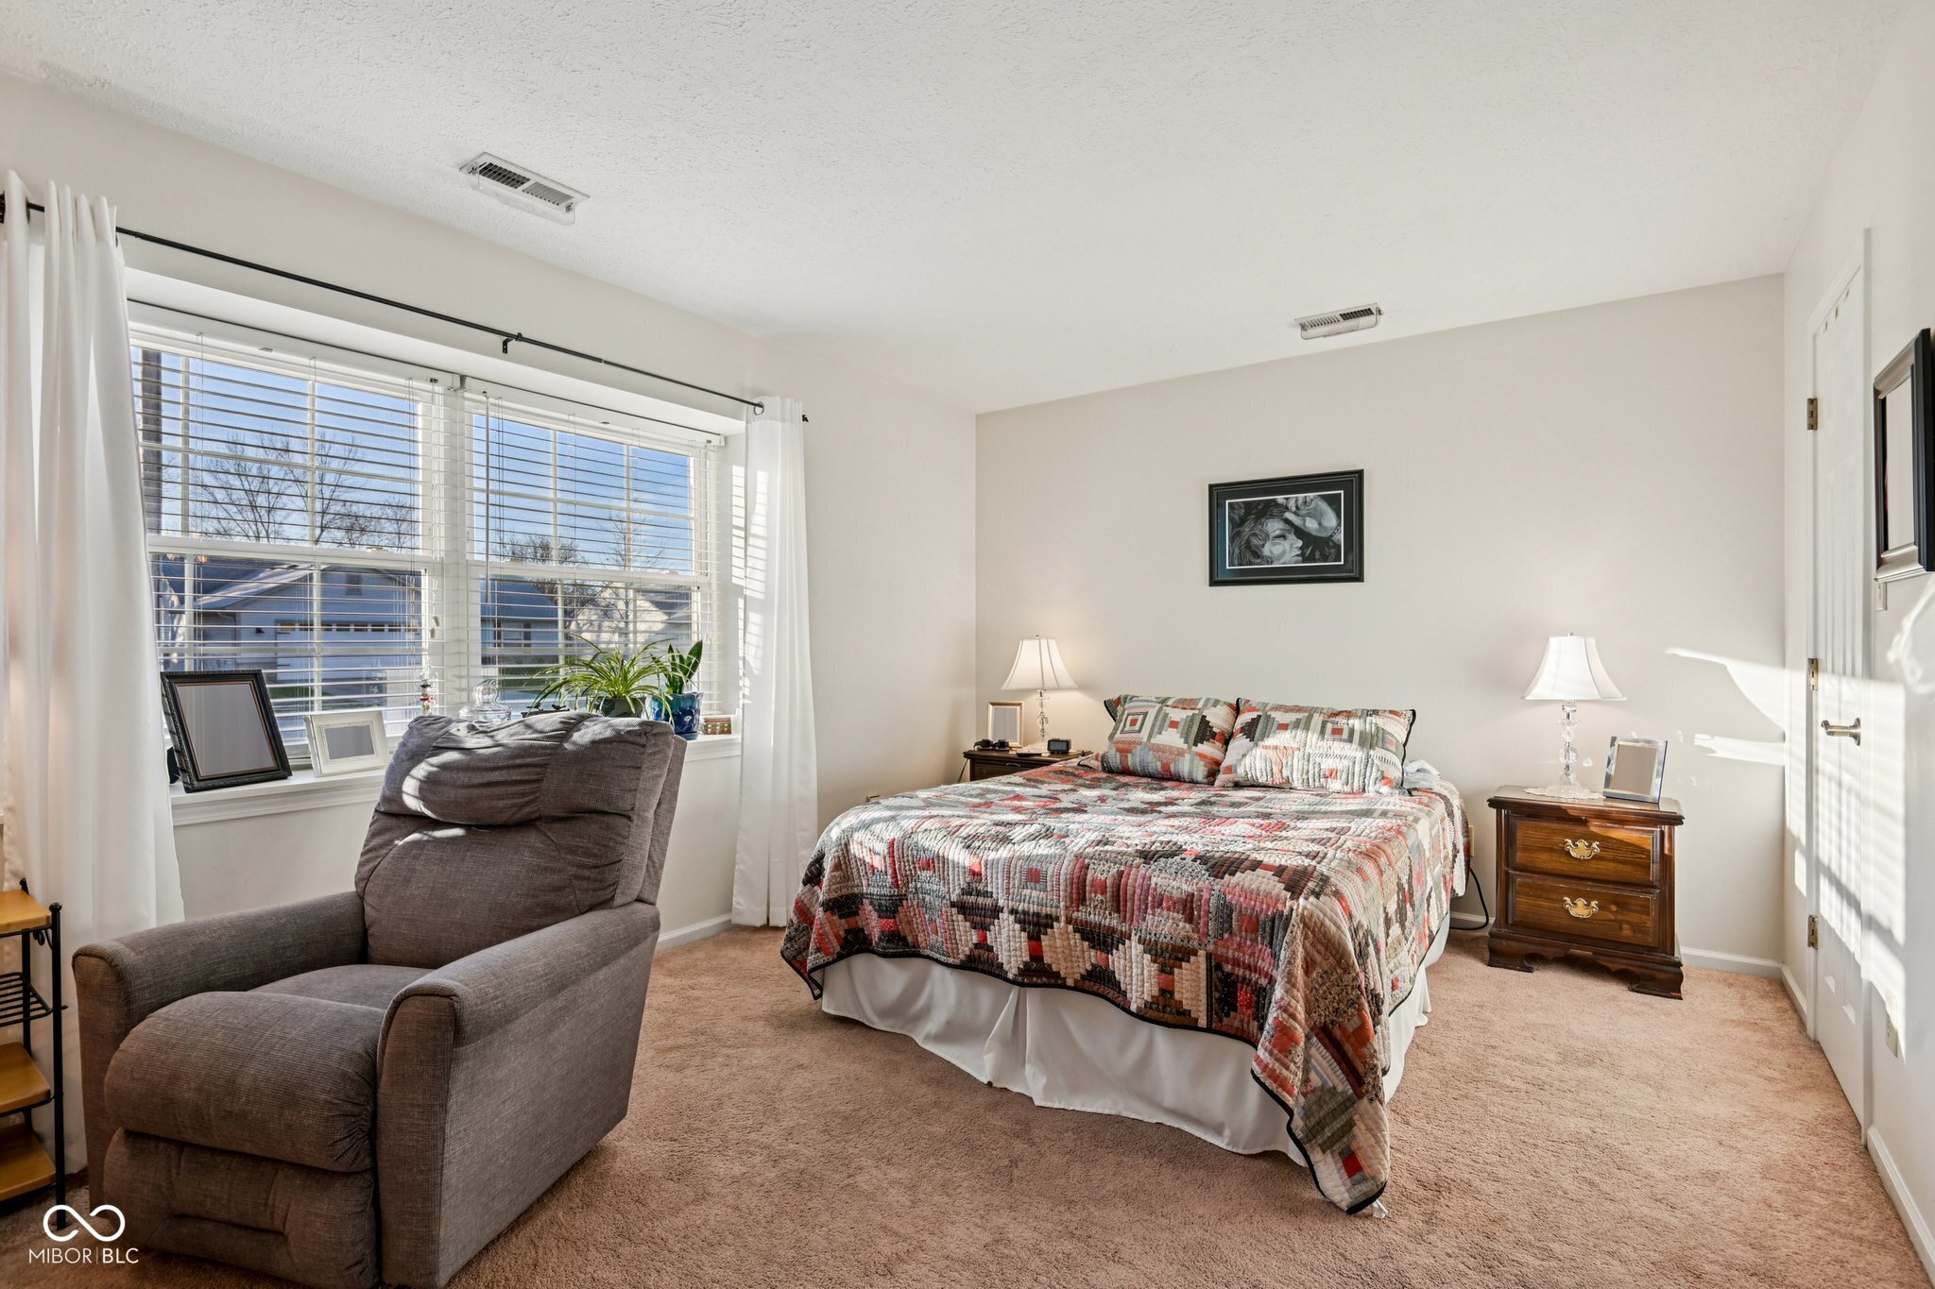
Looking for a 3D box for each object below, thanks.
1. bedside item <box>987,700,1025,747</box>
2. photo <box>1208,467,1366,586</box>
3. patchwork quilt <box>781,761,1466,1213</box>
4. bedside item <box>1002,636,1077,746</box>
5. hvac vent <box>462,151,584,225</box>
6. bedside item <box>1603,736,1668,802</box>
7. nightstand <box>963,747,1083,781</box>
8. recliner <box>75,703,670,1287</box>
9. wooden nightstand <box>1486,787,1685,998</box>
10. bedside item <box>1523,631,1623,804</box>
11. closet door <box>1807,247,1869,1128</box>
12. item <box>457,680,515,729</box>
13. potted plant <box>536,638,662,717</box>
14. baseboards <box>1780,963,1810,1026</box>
[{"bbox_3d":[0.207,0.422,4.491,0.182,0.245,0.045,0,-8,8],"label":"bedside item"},{"bbox_3d":[1.421,-0.511,3.877,0.685,0.485,0.030,0,0,35],"label":"photo"},{"bbox_3d":[0.716,0.705,3.105,1.680,0.910,2.060,0,0,35],"label":"patchwork quilt"},{"bbox_3d":[0.363,0.252,4.300,0.340,0.590,0.340,0,0,0],"label":"bedside item"},{"bbox_3d":[-1.213,-1.243,2.367,0.150,0.055,0.290,0,0,37],"label":"hvac vent"},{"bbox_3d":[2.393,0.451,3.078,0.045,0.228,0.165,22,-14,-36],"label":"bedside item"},{"bbox_3d":[0.319,0.859,4.369,0.560,0.605,0.390,0,0,35],"label":"nightstand"},{"bbox_3d":[-1.262,0.678,2.005,0.910,0.990,0.900,0,0,14],"label":"recliner"},{"bbox_3d":[2.217,0.853,3.099,0.560,0.605,0.390,0,0,35],"label":"wooden nightstand"},{"bbox_3d":[2.212,0.255,3.150,0.320,0.597,0.320,0,0,34],"label":"bedside item"},{"bbox_3d":[2.345,0.118,2.297,0.040,2.050,0.590,0,0,37],"label":"closet door"},{"bbox_3d":[-1.593,0.248,2.840,0.165,0.250,0.165,0,0,-38],"label":"item"},{"bbox_3d":[-1.319,0.169,3.188,0.380,0.410,0.460,0,0,37],"label":"potted plant"},{"bbox_3d":[2.674,1.126,2.788,0.016,0.068,0.460,0,0,37],"label":"baseboards"}]

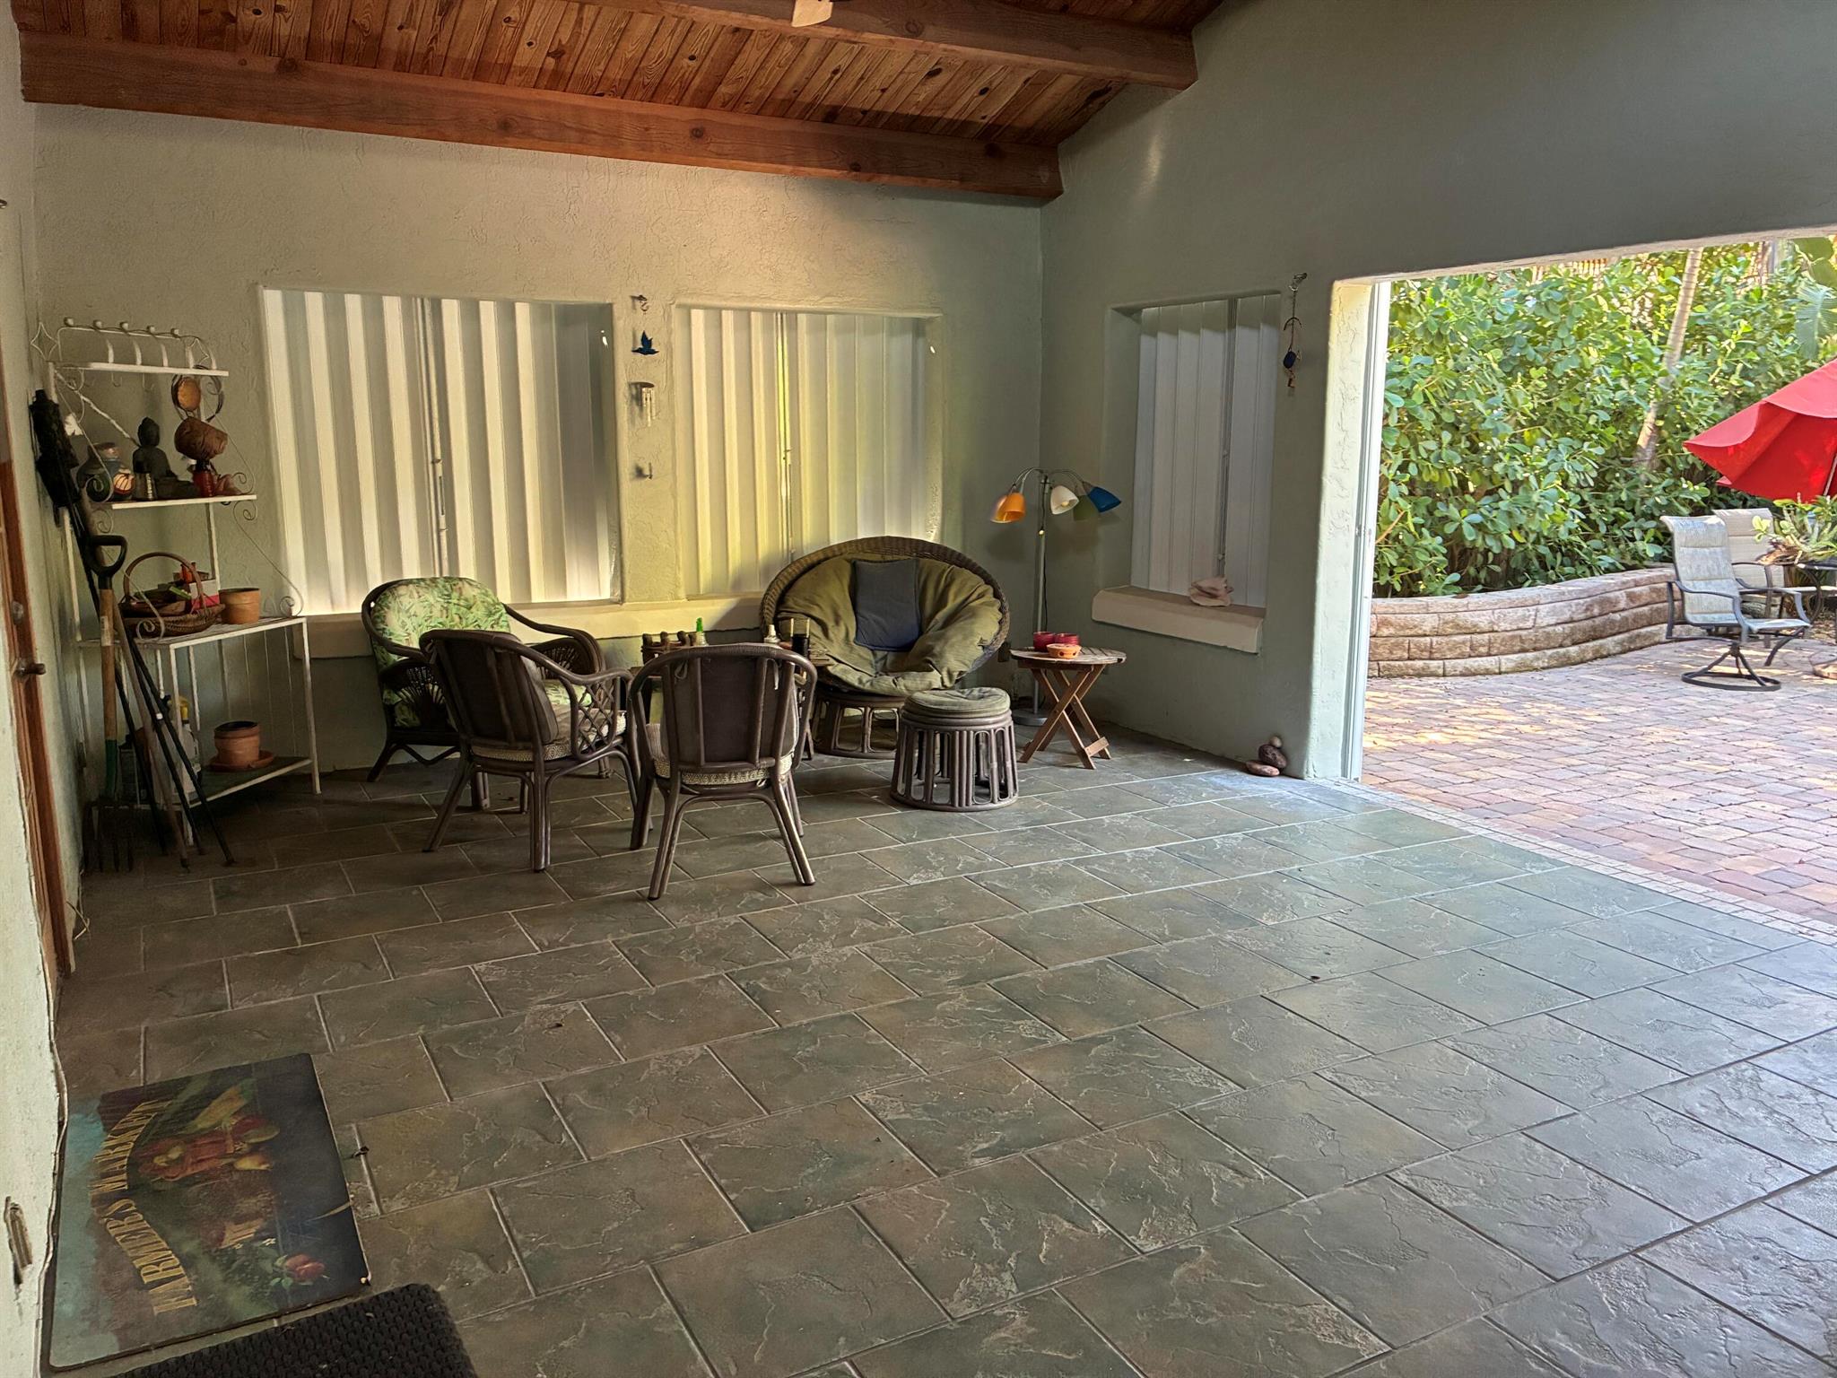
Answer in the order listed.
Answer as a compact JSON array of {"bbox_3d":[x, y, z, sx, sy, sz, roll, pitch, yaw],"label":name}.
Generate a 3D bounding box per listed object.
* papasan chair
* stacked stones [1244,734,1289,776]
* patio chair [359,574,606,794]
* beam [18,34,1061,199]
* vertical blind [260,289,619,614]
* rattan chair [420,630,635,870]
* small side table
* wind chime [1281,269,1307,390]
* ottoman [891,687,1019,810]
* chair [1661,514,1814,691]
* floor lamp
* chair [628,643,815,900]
[{"bbox_3d":[-0.152,-0.196,6.579,1.160,0.950,1.000,-1,11,-7],"label":"papasan chair"},{"bbox_3d":[1.548,0.302,6.149,0.130,0.175,0.190,-6,12,-28],"label":"stacked stones"},{"bbox_3d":[-1.870,-0.029,5.925,0.800,0.860,0.700,7,13,34],"label":"patio chair"},{"bbox_3d":[-1.305,-2.499,6.168,4.570,0.240,0.170,-6,12,-28],"label":"beam"},{"bbox_3d":[-2.097,-1.052,6.232,1.470,1.380,0.080,-6,12,-28],"label":"vertical blind"},{"bbox_3d":[-1.416,0.164,5.034,0.640,0.810,0.620,5,12,24],"label":"rattan chair"},{"bbox_3d":[0.684,0.086,6.326,0.530,0.490,0.530,0,11,0],"label":"small side table"},{"bbox_3d":[1.568,-1.490,5.755,0.070,0.500,0.090,-5,12,-28],"label":"wind chime"},{"bbox_3d":[0.161,0.219,5.748,0.540,0.440,0.540,0,11,-2],"label":"ottoman"},{"bbox_3d":[5.062,-0.546,8.546,0.640,1.000,0.740,-5,12,-24],"label":"chair"},{"bbox_3d":[0.680,-0.487,7.127,0.660,1.320,0.500,0,11,-2],"label":"floor lamp"},{"bbox_3d":[-0.671,0.219,4.741,0.640,0.810,0.620,-3,11,-14],"label":"chair"}]

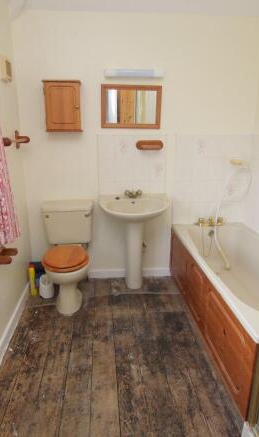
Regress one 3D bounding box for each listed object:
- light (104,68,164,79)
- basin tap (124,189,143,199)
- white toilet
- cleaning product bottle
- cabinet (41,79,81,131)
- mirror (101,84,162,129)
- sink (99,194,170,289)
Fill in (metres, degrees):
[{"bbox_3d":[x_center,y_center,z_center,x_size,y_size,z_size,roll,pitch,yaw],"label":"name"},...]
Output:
[{"bbox_3d":[0.039,-1.170,2.462,0.478,0.070,0.080,-1,16,-5],"label":"light"},{"bbox_3d":[0.033,-0.214,2.639,0.150,0.085,0.120,-1,16,-5],"label":"basin tap"},{"bbox_3d":[-0.500,0.304,2.515,0.425,0.793,0.685,-1,16,-5],"label":"white toilet"},{"bbox_3d":[-0.829,0.525,2.620,0.065,0.305,0.065,-1,16,-5],"label":"cleaning product bottle"},{"bbox_3d":[-0.530,-0.901,2.458,0.297,0.382,0.130,-1,16,-5],"label":"cabinet"},{"bbox_3d":[0.021,-0.935,2.559,0.502,0.350,0.022,-1,16,-5],"label":"mirror"},{"bbox_3d":[0.043,0.249,2.643,0.582,0.833,0.518,-1,16,-5],"label":"sink"}]

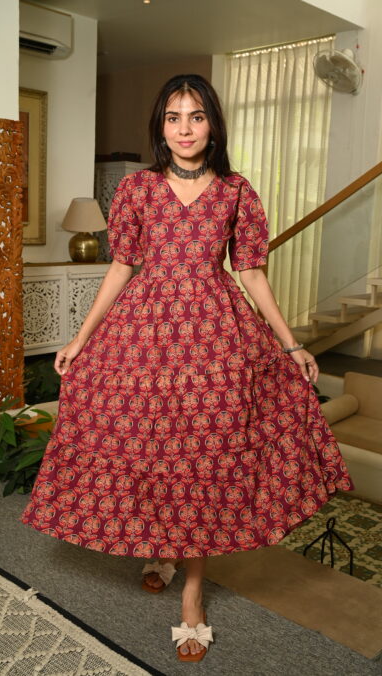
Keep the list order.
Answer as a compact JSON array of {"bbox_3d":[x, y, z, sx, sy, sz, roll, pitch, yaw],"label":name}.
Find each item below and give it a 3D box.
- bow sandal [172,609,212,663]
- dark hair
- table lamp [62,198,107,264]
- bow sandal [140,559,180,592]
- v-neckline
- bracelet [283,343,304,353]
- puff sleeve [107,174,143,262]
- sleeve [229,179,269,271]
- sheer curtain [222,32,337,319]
[{"bbox_3d":[0.012,0.826,1.960,0.110,0.080,0.250,2,9,4],"label":"bow sandal"},{"bbox_3d":[-0.001,-0.590,1.893,0.235,0.300,0.210,2,9,2],"label":"dark hair"},{"bbox_3d":[-0.871,-0.879,5.500,0.370,0.520,0.370,2,9,0],"label":"table lamp"},{"bbox_3d":[-0.086,0.769,2.301,0.110,0.085,0.250,4,9,16],"label":"bow sandal"},{"bbox_3d":[-0.006,-0.412,1.889,0.165,0.110,0.090,2,9,2],"label":"v-neckline"},{"bbox_3d":[0.298,0.029,1.965,0.066,0.016,0.060,-20,-4,12],"label":"bracelet"},{"bbox_3d":[-0.187,-0.346,1.971,0.120,0.260,0.160,2,9,0],"label":"puff sleeve"},{"bbox_3d":[0.169,-0.331,1.972,0.120,0.265,0.160,2,9,0],"label":"sleeve"},{"bbox_3d":[0.792,-1.424,6.824,1.285,2.915,0.120,10,12,42],"label":"sheer curtain"}]

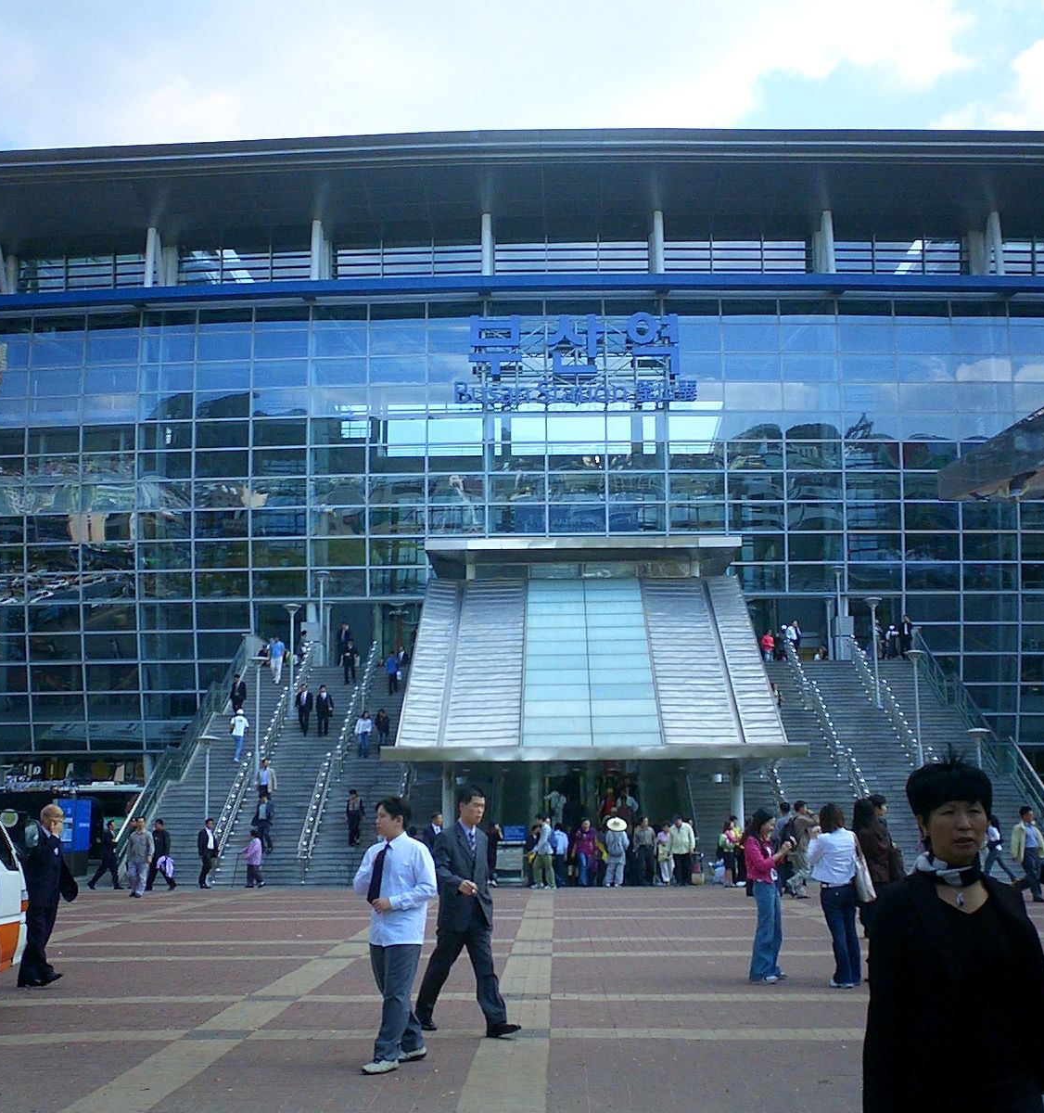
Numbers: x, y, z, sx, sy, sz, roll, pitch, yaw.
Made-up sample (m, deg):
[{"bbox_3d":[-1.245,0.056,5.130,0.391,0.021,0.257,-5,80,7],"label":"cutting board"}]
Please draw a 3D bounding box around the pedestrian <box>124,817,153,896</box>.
[{"bbox_3d":[-8.383,6.579,34.762,0.580,1.728,0.420,0,-10,-5],"label":"pedestrian"}]

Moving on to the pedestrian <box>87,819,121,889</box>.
[{"bbox_3d":[-10.260,7.315,38.941,0.800,1.710,0.500,-1,-10,3],"label":"pedestrian"}]

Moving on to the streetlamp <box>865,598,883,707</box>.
[{"bbox_3d":[11.863,3.200,53.257,0.550,3.752,0.550,-1,-10,1],"label":"streetlamp"}]

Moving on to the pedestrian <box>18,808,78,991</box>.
[{"bbox_3d":[-4.613,3.393,15.529,0.560,1.554,0.500,-5,-10,23],"label":"pedestrian"}]

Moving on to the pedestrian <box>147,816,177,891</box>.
[{"bbox_3d":[-8.783,7.234,38.678,0.680,1.751,0.500,3,-10,-21],"label":"pedestrian"}]

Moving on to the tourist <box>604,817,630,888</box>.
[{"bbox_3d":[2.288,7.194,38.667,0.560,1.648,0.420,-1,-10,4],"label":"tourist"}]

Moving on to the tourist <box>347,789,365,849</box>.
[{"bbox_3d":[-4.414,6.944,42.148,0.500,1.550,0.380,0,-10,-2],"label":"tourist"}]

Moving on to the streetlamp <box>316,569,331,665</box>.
[{"bbox_3d":[-7.601,2.431,60.686,0.570,3.800,0.570,-1,-10,0],"label":"streetlamp"}]

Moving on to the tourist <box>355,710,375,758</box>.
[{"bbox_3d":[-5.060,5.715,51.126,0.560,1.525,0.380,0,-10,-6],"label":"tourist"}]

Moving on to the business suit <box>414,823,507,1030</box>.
[{"bbox_3d":[-0.394,2.710,11.753,0.620,1.448,0.520,-9,-13,40],"label":"business suit"}]

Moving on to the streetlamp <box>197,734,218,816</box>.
[{"bbox_3d":[-8.016,6.490,40.521,0.560,3.810,0.560,-1,-10,1],"label":"streetlamp"}]

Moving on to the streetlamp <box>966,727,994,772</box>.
[{"bbox_3d":[11.134,6.025,38.518,0.620,3.700,0.620,-1,-10,0],"label":"streetlamp"}]

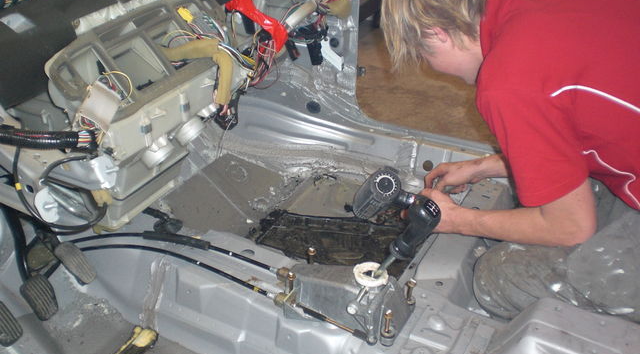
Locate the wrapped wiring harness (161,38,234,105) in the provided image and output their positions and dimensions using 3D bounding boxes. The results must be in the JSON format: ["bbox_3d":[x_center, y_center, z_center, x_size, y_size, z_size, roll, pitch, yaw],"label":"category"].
[{"bbox_3d":[-0.249,-0.212,1.340,0.120,0.130,0.100,15,29,30],"label":"wrapped wiring harness"}]

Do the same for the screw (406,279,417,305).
[{"bbox_3d":[0.158,0.200,1.150,0.016,0.044,0.016,-1,25,0],"label":"screw"}]

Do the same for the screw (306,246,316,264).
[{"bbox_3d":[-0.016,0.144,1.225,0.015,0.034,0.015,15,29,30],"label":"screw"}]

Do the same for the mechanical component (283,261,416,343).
[{"bbox_3d":[0.048,0.184,1.150,0.200,0.100,0.125,15,29,30],"label":"mechanical component"}]

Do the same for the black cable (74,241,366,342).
[{"bbox_3d":[-0.194,0.189,1.227,0.632,0.039,0.056,11,28,24],"label":"black cable"}]

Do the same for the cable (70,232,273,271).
[{"bbox_3d":[-0.295,0.142,1.326,0.448,0.024,0.052,7,26,17],"label":"cable"}]

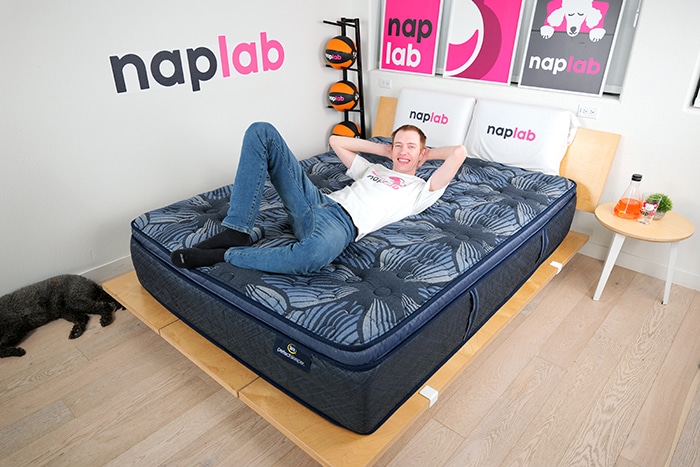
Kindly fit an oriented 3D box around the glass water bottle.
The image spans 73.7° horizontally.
[{"bbox_3d":[1.536,-0.206,2.526,0.133,0.224,0.133,22,35,37],"label":"glass water bottle"}]

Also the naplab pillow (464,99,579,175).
[{"bbox_3d":[1.050,-0.621,2.958,0.650,0.390,0.140,22,23,37],"label":"naplab pillow"}]

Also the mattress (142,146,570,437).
[{"bbox_3d":[0.128,-0.001,2.658,1.520,0.405,2.030,22,35,37],"label":"mattress"}]

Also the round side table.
[{"bbox_3d":[1.593,0.129,2.624,0.470,0.463,0.470,-1,27,0],"label":"round side table"}]

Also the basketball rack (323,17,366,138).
[{"bbox_3d":[-0.030,-0.977,3.811,0.290,1.400,0.340,22,35,37],"label":"basketball rack"}]

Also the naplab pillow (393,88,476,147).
[{"bbox_3d":[0.597,-0.815,3.352,0.620,0.400,0.130,22,23,37],"label":"naplab pillow"}]

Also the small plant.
[{"bbox_3d":[1.668,-0.144,2.509,0.125,0.126,0.125,22,35,37],"label":"small plant"}]

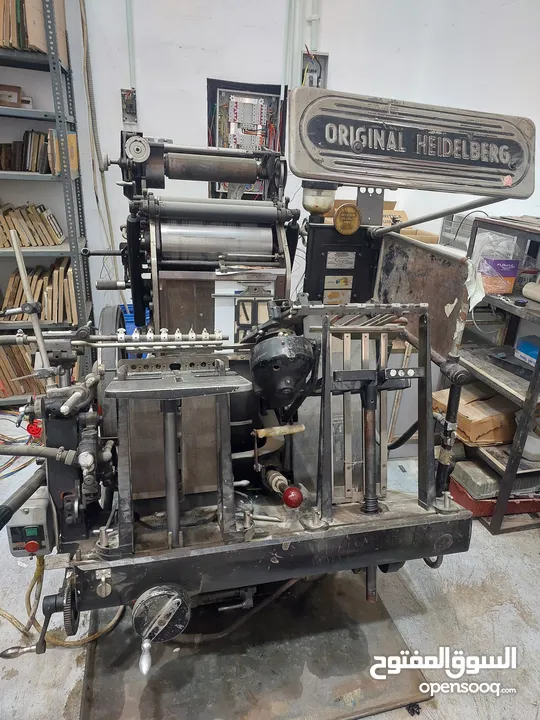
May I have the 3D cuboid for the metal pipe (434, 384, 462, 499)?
[{"bbox_3d":[0.535,0.246,1.438,0.044,0.372,0.044,-2,15,-14],"label":"metal pipe"}]

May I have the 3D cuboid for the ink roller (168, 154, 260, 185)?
[{"bbox_3d":[-0.193,-0.641,1.601,0.320,0.080,0.080,-2,18,-14],"label":"ink roller"}]

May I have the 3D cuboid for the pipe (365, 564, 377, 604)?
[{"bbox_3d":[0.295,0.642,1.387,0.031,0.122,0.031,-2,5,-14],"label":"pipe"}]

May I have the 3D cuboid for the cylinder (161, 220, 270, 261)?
[{"bbox_3d":[-0.164,-0.379,1.531,0.363,0.140,0.140,-2,18,-14],"label":"cylinder"}]

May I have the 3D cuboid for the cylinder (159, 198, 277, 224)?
[{"bbox_3d":[-0.154,-0.453,1.471,0.366,0.056,0.056,-2,18,-14],"label":"cylinder"}]

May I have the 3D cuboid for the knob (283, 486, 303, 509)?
[{"bbox_3d":[0.059,0.359,1.250,0.052,0.052,0.052,2,17,-1],"label":"knob"}]

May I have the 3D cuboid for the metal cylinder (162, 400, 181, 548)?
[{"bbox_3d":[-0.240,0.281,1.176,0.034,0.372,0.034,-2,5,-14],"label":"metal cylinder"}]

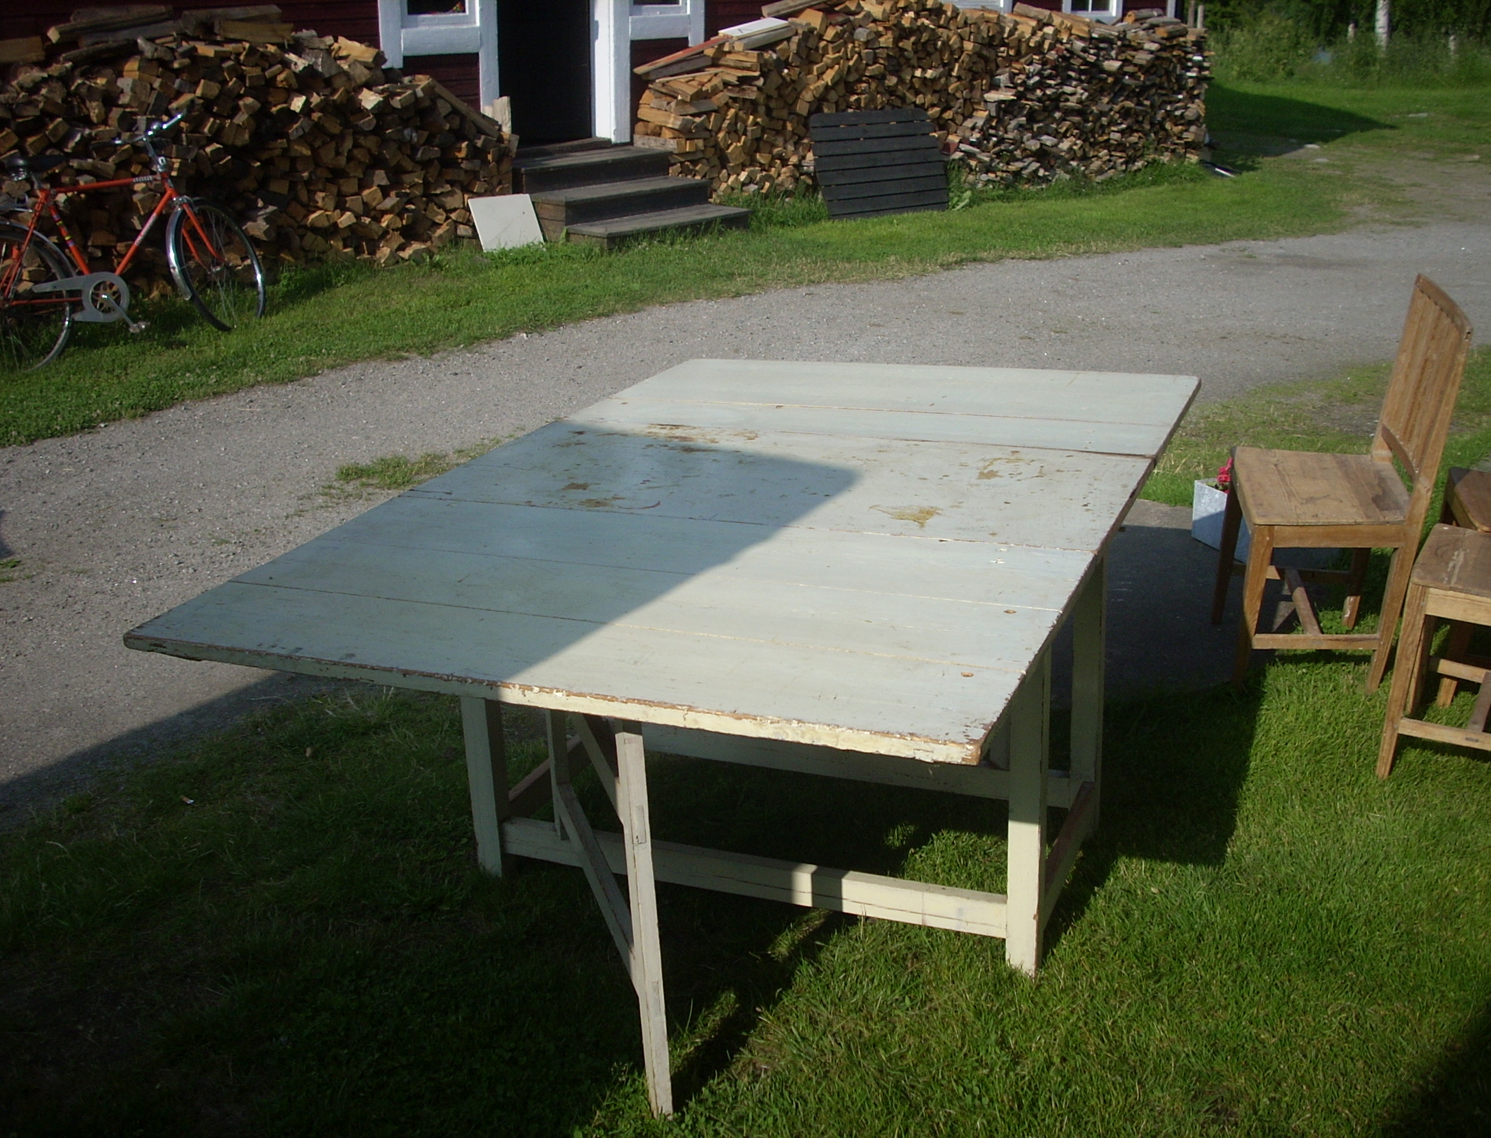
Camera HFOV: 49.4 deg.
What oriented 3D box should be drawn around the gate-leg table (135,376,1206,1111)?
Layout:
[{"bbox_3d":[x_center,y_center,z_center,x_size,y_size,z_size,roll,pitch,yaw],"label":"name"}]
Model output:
[{"bbox_3d":[0.079,0.199,3.016,1.224,0.755,1.963,5,20,22],"label":"gate-leg table"}]

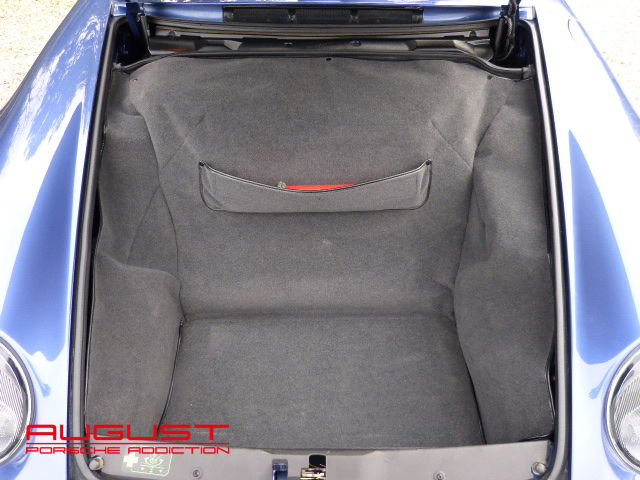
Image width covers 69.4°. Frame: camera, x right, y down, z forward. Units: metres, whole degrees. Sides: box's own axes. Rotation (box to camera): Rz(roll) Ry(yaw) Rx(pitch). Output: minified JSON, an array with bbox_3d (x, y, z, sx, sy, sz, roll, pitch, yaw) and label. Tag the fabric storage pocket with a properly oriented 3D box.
[{"bbox_3d":[-0.009,-0.125,1.090,0.545,0.122,0.040,0,13,0],"label":"fabric storage pocket"}]

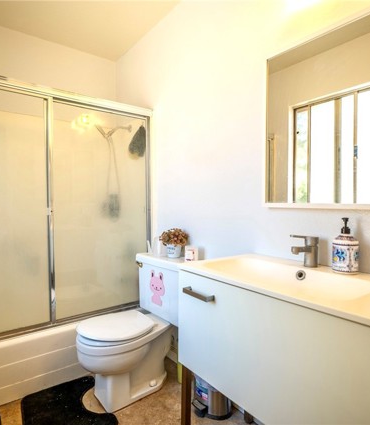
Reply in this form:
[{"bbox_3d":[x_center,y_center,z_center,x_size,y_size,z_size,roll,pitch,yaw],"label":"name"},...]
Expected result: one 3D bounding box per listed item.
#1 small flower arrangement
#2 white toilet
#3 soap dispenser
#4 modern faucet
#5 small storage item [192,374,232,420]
[{"bbox_3d":[-0.073,0.167,1.828,0.167,0.124,0.177,0,2,0],"label":"small flower arrangement"},{"bbox_3d":[-0.296,0.691,1.733,0.655,0.778,0.502,-2,2,-37],"label":"white toilet"},{"bbox_3d":[0.593,0.120,1.040,0.086,0.199,0.084,-2,2,-43],"label":"soap dispenser"},{"bbox_3d":[0.464,0.151,1.107,0.155,0.135,0.050,-2,2,-37],"label":"modern faucet"},{"bbox_3d":[0.142,0.943,1.538,0.231,0.281,0.203,-2,2,-37],"label":"small storage item"}]

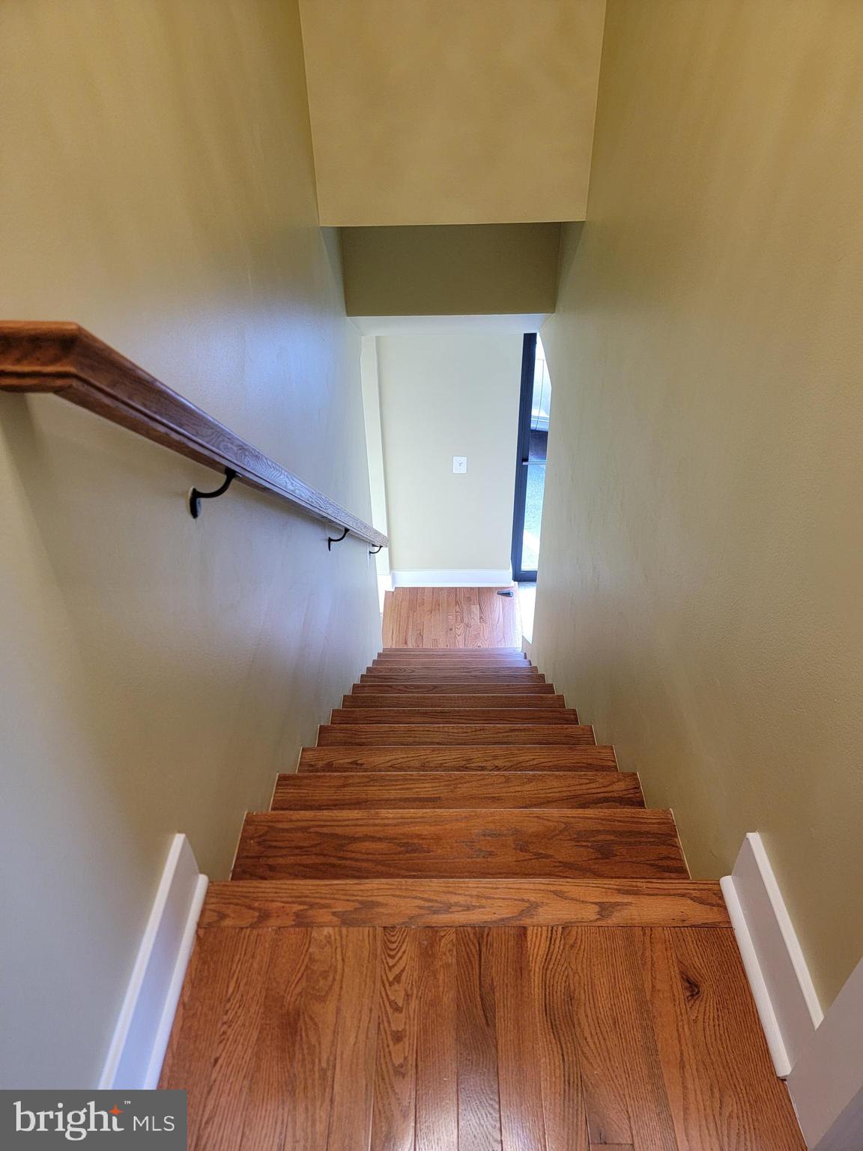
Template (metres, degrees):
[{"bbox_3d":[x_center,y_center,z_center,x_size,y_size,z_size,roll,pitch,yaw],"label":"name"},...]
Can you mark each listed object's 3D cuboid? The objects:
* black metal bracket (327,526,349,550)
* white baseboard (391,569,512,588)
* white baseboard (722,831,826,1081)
[{"bbox_3d":[-0.331,-0.129,2.866,0.077,0.102,0.050,-1,38,1],"label":"black metal bracket"},{"bbox_3d":[0.153,0.024,5.885,0.885,0.147,0.029,-1,38,1],"label":"white baseboard"},{"bbox_3d":[0.484,0.535,1.152,0.029,0.147,0.288,-1,38,1],"label":"white baseboard"}]

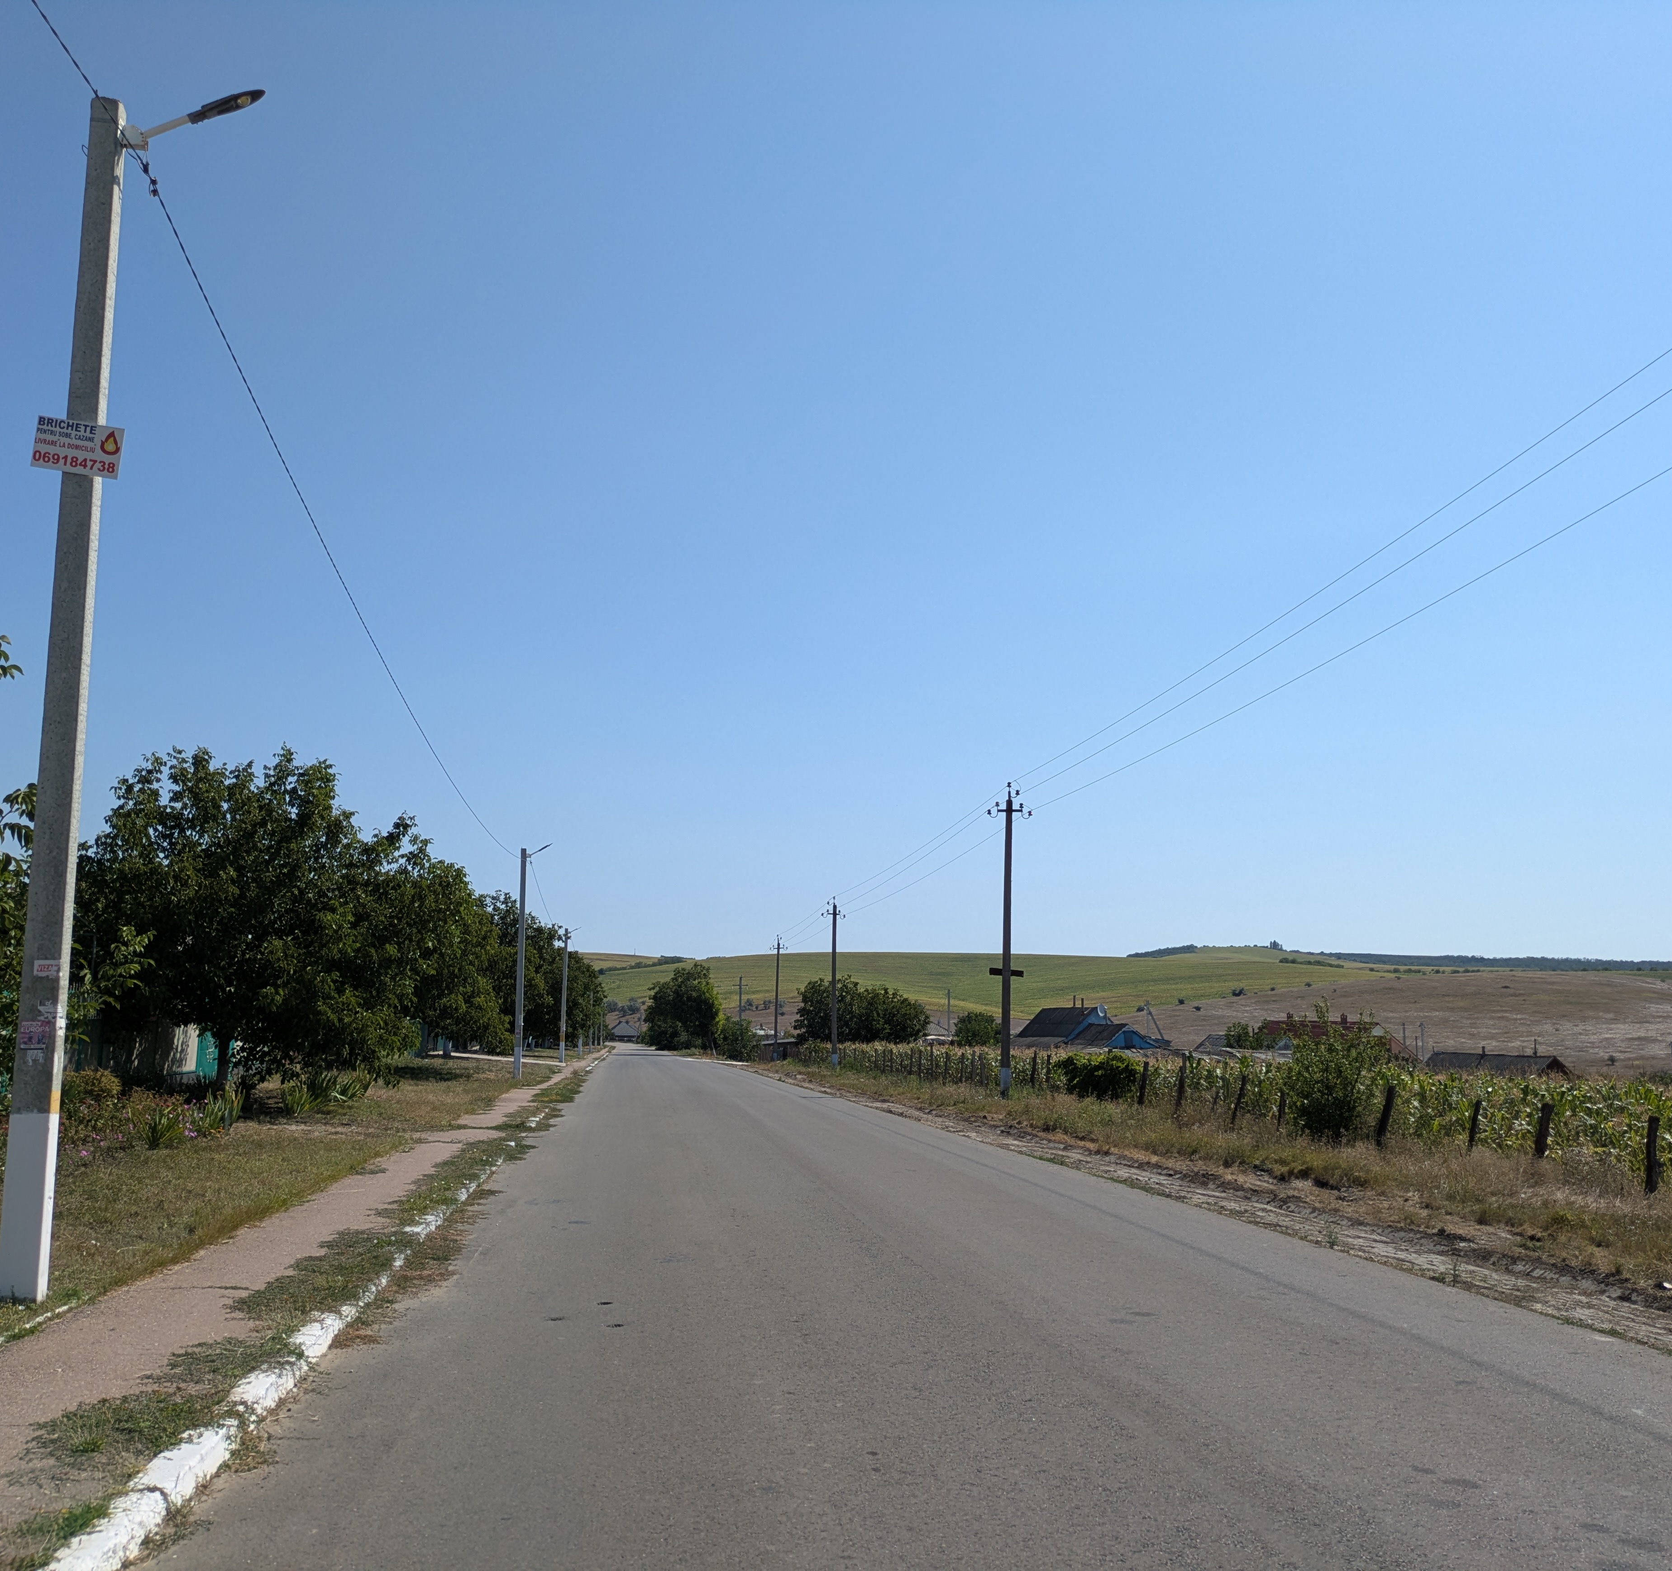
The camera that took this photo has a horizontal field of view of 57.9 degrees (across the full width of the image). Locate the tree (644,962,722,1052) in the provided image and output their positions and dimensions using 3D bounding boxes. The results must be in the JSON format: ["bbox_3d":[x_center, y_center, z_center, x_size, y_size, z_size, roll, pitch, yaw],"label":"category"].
[{"bbox_3d":[-16.005,23.259,158.316,8.200,9.480,8.000,2,-9,-8],"label":"tree"}]

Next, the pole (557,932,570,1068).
[{"bbox_3d":[-15.513,12.087,86.175,0.400,7.570,0.300,2,-9,-8],"label":"pole"}]

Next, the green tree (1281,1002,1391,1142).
[{"bbox_3d":[8.053,4.631,24.374,1.750,2.180,1.650,2,-9,-8],"label":"green tree"}]

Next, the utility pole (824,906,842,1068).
[{"bbox_3d":[-0.040,9.588,73.409,1.080,8.150,0.300,2,-9,-8],"label":"utility pole"}]

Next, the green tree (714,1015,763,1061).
[{"bbox_3d":[-7.227,18.423,110.476,3.500,3.360,3.400,2,-9,-8],"label":"green tree"}]

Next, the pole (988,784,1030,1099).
[{"bbox_3d":[4.514,4.011,39.566,1.120,8.210,0.300,2,-9,-8],"label":"pole"}]

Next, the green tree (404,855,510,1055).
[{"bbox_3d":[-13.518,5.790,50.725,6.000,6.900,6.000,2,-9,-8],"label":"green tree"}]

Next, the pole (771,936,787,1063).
[{"bbox_3d":[-3.711,13.835,98.048,1.080,8.140,0.300,2,-9,-8],"label":"pole"}]

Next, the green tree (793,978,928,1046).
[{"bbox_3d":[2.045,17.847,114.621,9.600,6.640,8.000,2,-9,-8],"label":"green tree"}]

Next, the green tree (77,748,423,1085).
[{"bbox_3d":[-11.875,2.623,30.471,7.100,6.880,6.800,2,-9,-8],"label":"green tree"}]

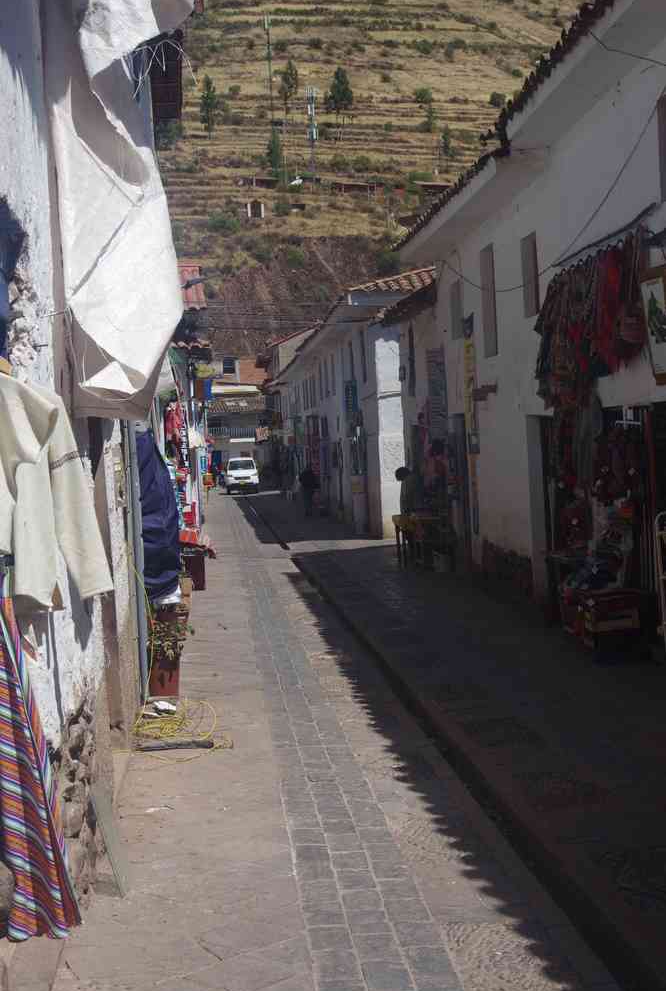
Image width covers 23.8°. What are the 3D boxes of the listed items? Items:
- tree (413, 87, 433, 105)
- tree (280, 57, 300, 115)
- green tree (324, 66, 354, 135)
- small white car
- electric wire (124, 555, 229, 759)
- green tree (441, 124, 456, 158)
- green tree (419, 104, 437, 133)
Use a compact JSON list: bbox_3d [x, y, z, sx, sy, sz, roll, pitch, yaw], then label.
[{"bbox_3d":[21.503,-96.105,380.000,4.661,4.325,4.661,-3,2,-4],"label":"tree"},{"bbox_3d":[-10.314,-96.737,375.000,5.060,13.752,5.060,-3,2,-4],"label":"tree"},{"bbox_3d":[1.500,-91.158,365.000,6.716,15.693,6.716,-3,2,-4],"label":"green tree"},{"bbox_3d":[-4.373,-0.947,76.000,1.620,1.780,3.950,-3,2,-4],"label":"small white car"},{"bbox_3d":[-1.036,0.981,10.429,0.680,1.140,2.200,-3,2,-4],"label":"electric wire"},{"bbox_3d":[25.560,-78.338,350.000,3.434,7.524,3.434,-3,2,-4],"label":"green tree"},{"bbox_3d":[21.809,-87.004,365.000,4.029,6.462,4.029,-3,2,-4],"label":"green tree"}]

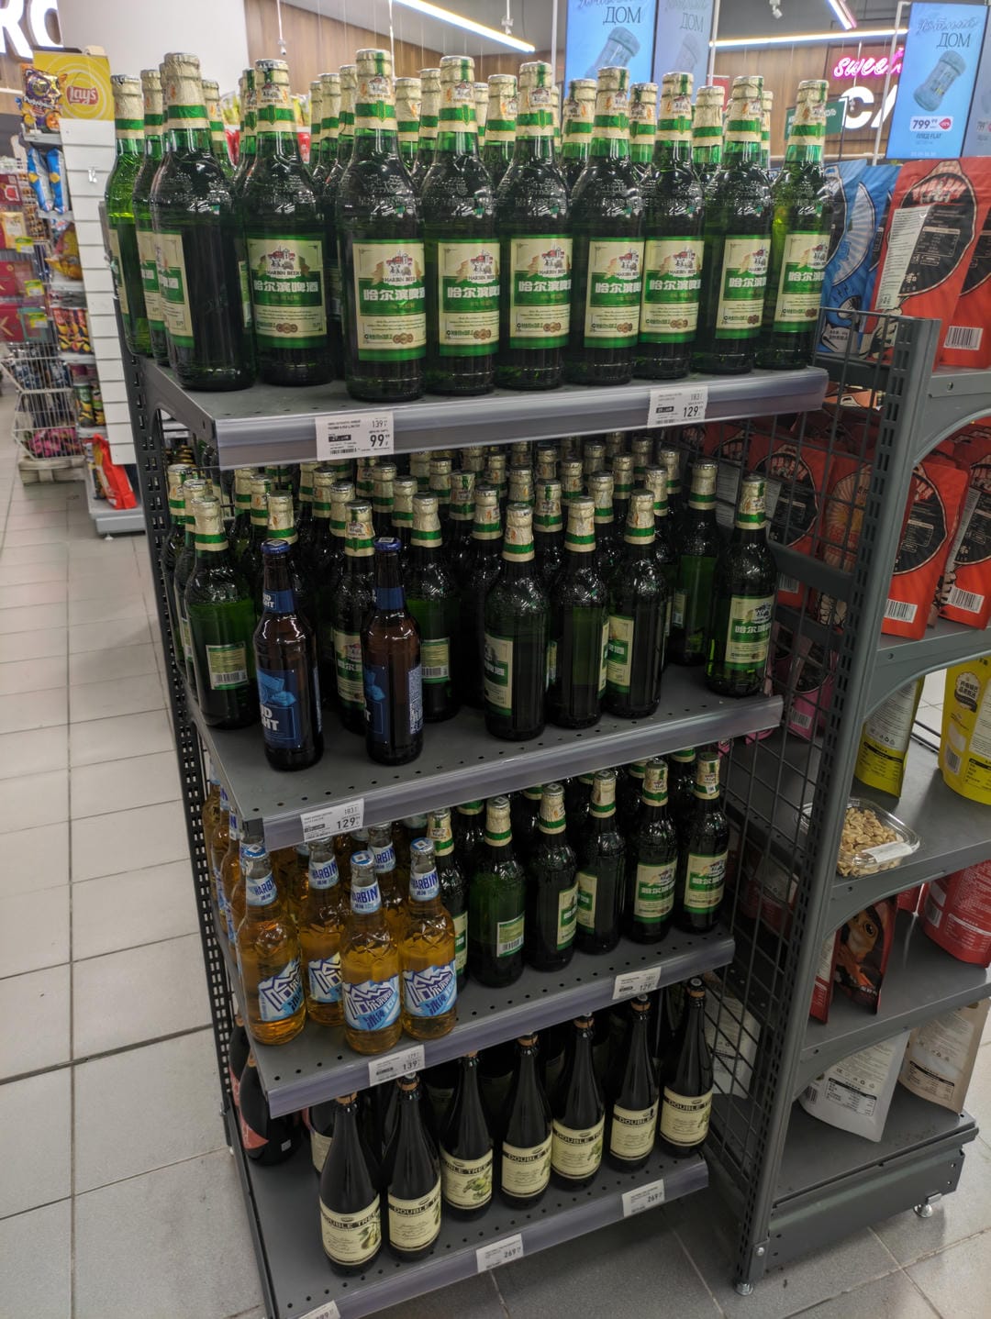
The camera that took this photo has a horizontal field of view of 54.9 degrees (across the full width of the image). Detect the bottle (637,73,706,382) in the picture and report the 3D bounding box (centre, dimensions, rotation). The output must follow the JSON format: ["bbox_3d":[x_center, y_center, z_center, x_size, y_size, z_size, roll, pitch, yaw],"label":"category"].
[{"bbox_3d":[0.173,-0.423,0.948,0.068,0.271,0.068,-5,25,-11],"label":"bottle"}]

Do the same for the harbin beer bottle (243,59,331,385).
[{"bbox_3d":[-0.198,-0.400,0.893,0.073,0.273,0.073,-4,25,-11],"label":"harbin beer bottle"}]

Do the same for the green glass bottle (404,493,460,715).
[{"bbox_3d":[-0.077,-0.060,1.118,0.068,0.271,0.068,0,25,0],"label":"green glass bottle"}]

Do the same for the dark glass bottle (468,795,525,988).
[{"bbox_3d":[0.004,0.299,1.228,0.068,0.271,0.068,0,25,0],"label":"dark glass bottle"}]

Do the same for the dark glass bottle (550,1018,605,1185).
[{"bbox_3d":[0.127,0.659,1.443,0.081,0.316,0.081,1,23,0],"label":"dark glass bottle"}]

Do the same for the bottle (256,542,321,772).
[{"bbox_3d":[-0.223,-0.005,1.018,0.065,0.248,0.065,-18,30,-35],"label":"bottle"}]

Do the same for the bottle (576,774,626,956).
[{"bbox_3d":[0.143,0.273,1.284,0.068,0.271,0.068,0,25,0],"label":"bottle"}]

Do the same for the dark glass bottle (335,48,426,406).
[{"bbox_3d":[-0.101,-0.368,0.828,0.073,0.272,0.073,-10,27,-22],"label":"dark glass bottle"}]

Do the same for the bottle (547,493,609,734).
[{"bbox_3d":[0.097,-0.053,1.117,0.073,0.277,0.073,1,23,0],"label":"bottle"}]

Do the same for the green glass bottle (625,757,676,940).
[{"bbox_3d":[0.219,0.264,1.328,0.073,0.277,0.073,1,23,0],"label":"green glass bottle"}]

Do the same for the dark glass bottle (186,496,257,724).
[{"bbox_3d":[-0.318,-0.051,1.099,0.068,0.271,0.068,-15,28,-29],"label":"dark glass bottle"}]

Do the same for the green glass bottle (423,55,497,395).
[{"bbox_3d":[-0.032,-0.381,0.855,0.068,0.271,0.068,0,25,0],"label":"green glass bottle"}]

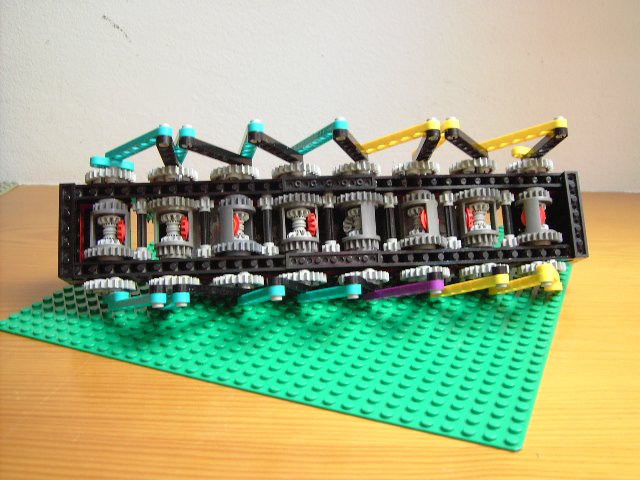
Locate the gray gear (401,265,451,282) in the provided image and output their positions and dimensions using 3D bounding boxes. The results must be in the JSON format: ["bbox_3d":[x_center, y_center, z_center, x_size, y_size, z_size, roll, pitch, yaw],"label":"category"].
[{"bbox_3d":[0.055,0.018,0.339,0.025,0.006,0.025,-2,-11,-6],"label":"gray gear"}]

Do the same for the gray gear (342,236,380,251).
[{"bbox_3d":[0.022,0.003,0.338,0.019,0.007,0.019,-2,-11,-6],"label":"gray gear"}]

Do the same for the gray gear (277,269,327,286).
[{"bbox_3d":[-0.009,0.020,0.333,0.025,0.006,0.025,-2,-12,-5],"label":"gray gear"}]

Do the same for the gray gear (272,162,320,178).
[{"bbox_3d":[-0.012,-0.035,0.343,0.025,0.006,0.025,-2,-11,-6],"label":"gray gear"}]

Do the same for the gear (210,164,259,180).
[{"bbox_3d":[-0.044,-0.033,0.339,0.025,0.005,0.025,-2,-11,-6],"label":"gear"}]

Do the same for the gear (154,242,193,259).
[{"bbox_3d":[-0.074,0.007,0.330,0.018,0.007,0.018,-2,-12,-5],"label":"gear"}]

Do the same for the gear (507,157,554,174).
[{"bbox_3d":[0.114,-0.039,0.354,0.025,0.008,0.025,-2,-12,-5],"label":"gear"}]

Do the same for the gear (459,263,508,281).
[{"bbox_3d":[0.086,0.017,0.339,0.025,0.008,0.025,-2,-12,-5],"label":"gear"}]

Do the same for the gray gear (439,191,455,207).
[{"bbox_3d":[0.069,-0.021,0.346,0.010,0.008,0.010,-2,-12,-5],"label":"gray gear"}]

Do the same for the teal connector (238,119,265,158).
[{"bbox_3d":[-0.035,-0.048,0.322,0.008,0.004,0.046,0,-12,-14],"label":"teal connector"}]

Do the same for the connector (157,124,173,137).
[{"bbox_3d":[-0.073,-0.050,0.305,0.008,0.005,0.008,-2,-11,-6],"label":"connector"}]

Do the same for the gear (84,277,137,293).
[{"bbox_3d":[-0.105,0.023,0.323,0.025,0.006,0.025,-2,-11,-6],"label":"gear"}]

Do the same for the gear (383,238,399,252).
[{"bbox_3d":[0.038,0.003,0.340,0.010,0.008,0.010,-2,-11,-6],"label":"gear"}]

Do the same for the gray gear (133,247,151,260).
[{"bbox_3d":[-0.089,0.007,0.326,0.009,0.007,0.009,-2,-11,-6],"label":"gray gear"}]

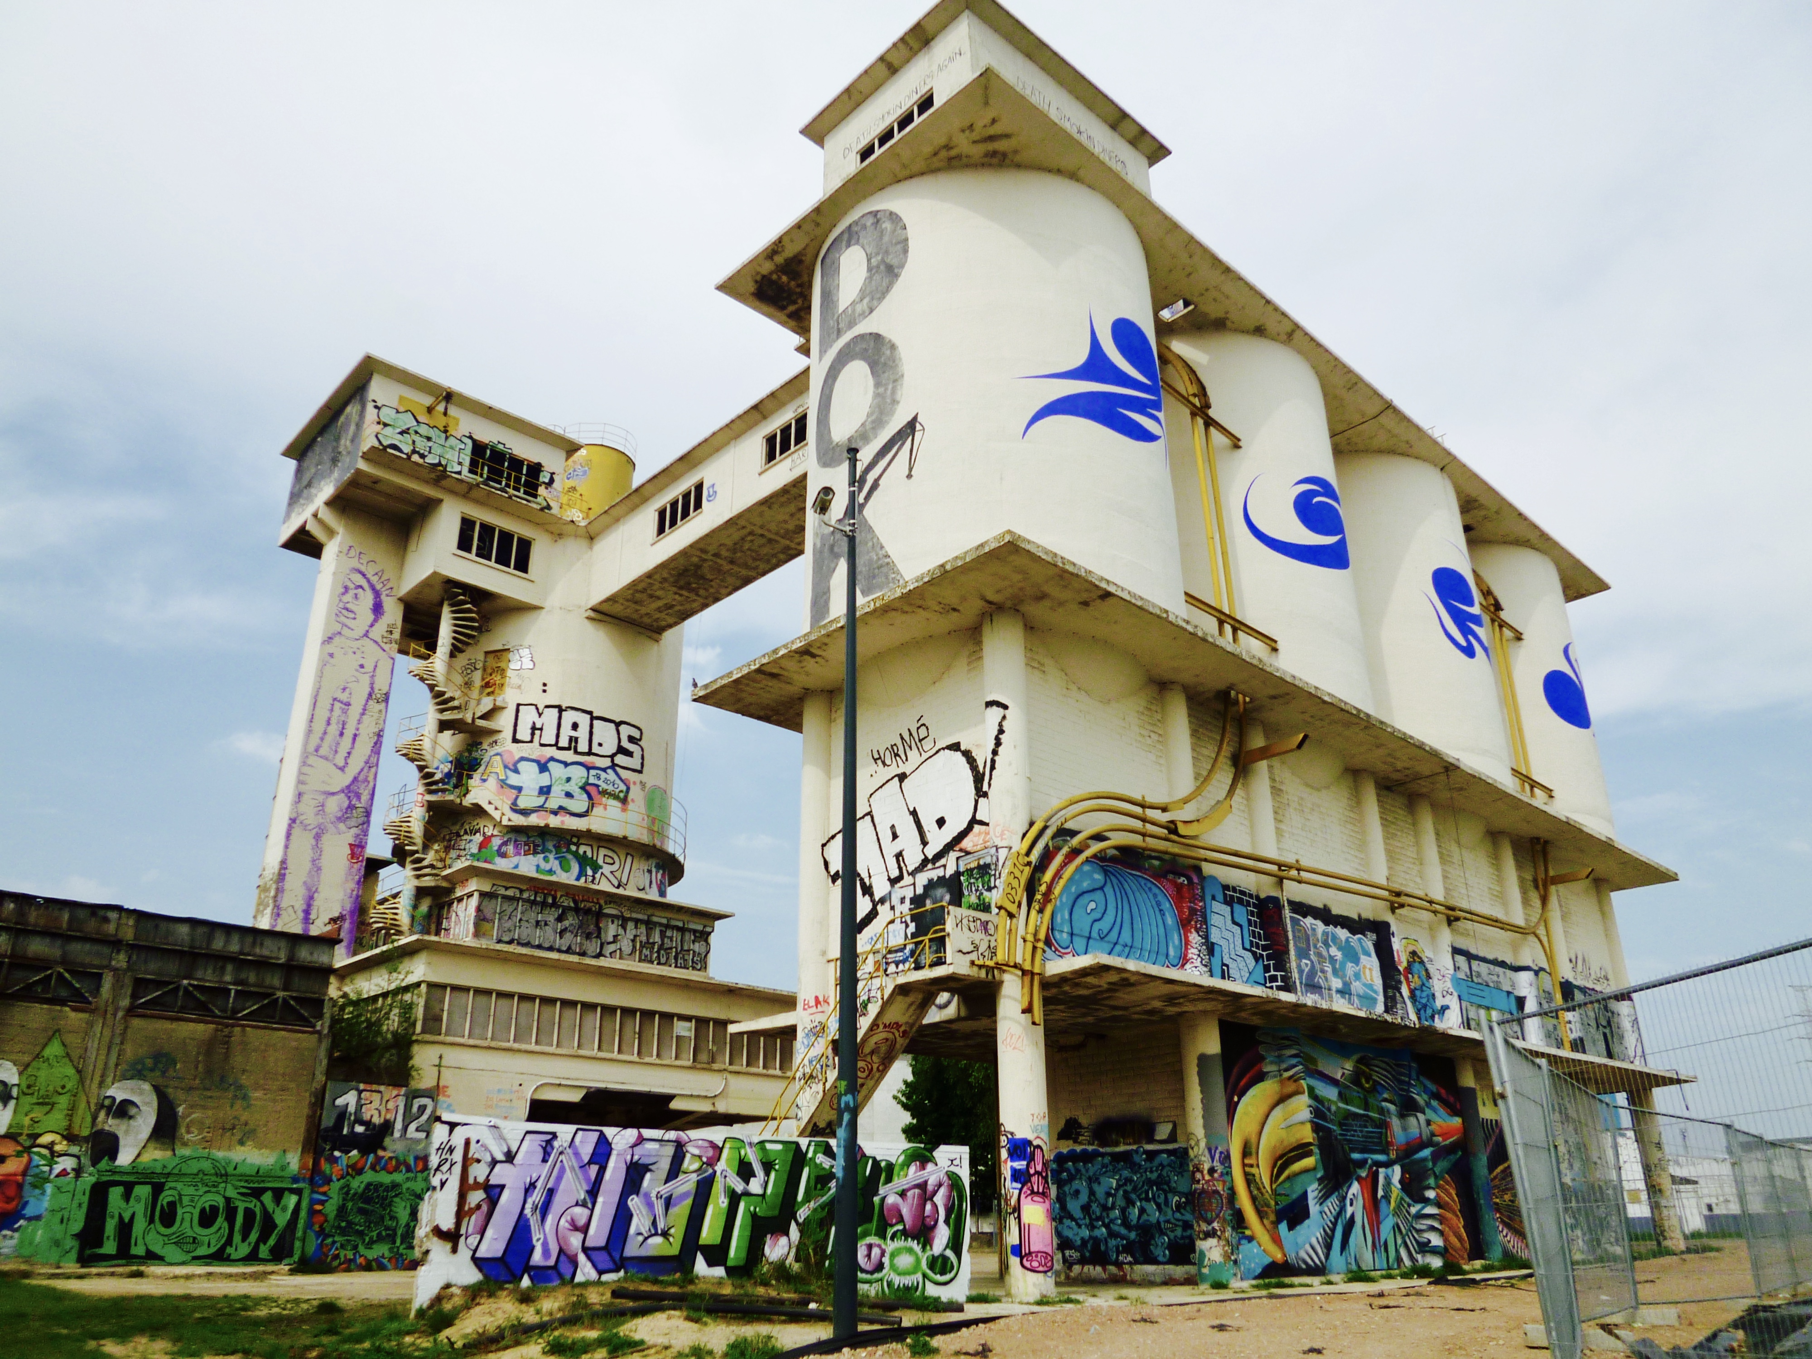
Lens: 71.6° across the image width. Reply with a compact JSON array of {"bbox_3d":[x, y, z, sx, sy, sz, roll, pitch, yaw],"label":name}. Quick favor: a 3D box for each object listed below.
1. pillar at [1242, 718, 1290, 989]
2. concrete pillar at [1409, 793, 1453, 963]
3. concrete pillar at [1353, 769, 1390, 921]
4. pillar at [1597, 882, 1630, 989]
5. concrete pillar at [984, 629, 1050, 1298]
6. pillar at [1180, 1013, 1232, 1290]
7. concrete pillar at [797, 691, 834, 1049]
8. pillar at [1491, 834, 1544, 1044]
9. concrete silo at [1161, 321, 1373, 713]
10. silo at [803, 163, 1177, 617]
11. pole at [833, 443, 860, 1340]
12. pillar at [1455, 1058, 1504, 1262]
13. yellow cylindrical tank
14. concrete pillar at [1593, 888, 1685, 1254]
[{"bbox_3d":[7.491,3.622,25.753,0.679,5.896,0.679,20,-30,-40],"label":"pillar"},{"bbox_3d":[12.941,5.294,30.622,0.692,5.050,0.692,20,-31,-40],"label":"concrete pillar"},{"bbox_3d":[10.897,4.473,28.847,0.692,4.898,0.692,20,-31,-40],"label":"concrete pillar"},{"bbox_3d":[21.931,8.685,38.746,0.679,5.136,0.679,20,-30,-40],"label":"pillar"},{"bbox_3d":[1.750,3.719,19.735,0.679,10.696,0.679,0,-23,0],"label":"concrete pillar"},{"bbox_3d":[5.105,7.881,21.327,0.692,4.343,0.692,20,-31,-40],"label":"pillar"},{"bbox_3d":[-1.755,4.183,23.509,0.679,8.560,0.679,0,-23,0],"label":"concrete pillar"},{"bbox_3d":[16.375,7.052,33.440,0.692,6.131,0.692,20,-31,-40],"label":"pillar"},{"bbox_3d":[7.412,-2.456,31.956,7.474,9.948,7.474,20,-31,-40],"label":"concrete silo"},{"bbox_3d":[1.746,-4.444,27.026,7.554,9.930,7.554,0,-23,0],"label":"silo"},{"bbox_3d":[-0.605,1.625,13.749,0.237,9.955,0.237,0,-23,0],"label":"pole"},{"bbox_3d":[12.841,10.723,28.160,0.692,4.343,0.692,20,-31,-40],"label":"pillar"},{"bbox_3d":[-12.832,-6.986,50.908,3.131,5.555,3.131,0,-23,0],"label":"yellow cylindrical tank"},{"bbox_3d":[21.900,11.223,37.692,0.679,10.632,0.679,20,-30,-40],"label":"concrete pillar"}]

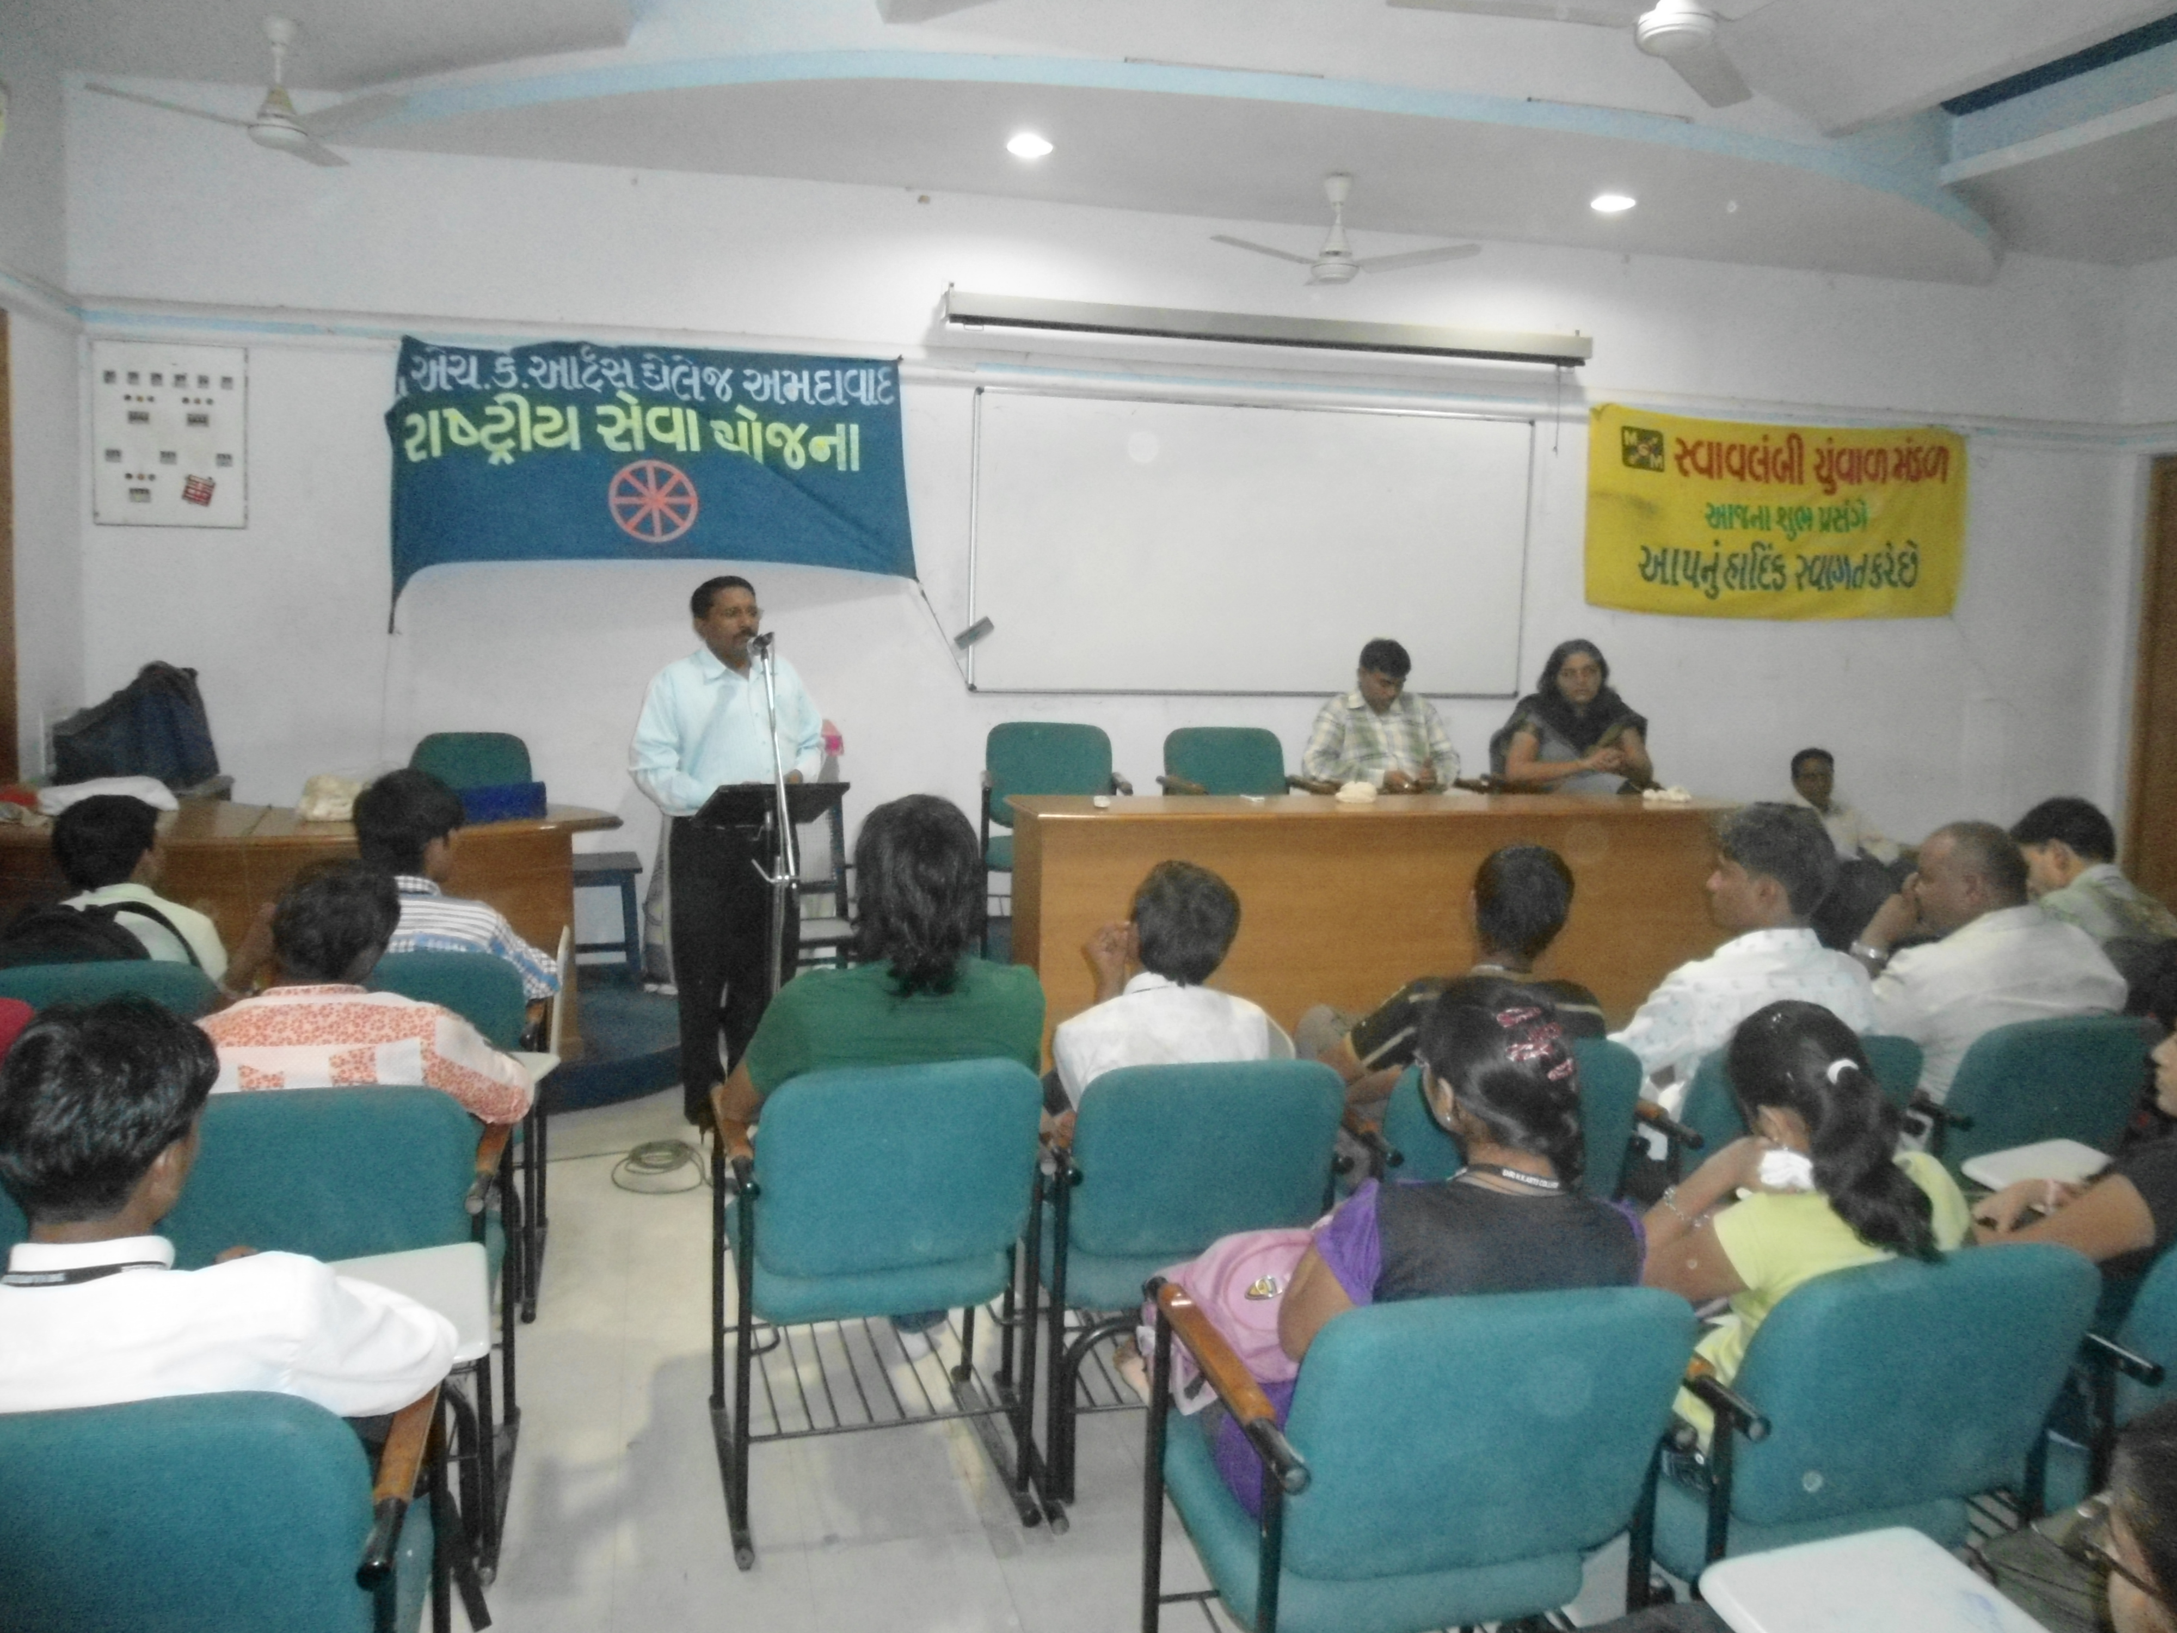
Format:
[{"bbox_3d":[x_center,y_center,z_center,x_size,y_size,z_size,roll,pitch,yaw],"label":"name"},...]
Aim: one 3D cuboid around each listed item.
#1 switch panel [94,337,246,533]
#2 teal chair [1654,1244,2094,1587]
[{"bbox_3d":[-3.304,-1.370,5.894,0.499,0.649,0.030,0,5,-14],"label":"switch panel"},{"bbox_3d":[0.880,0.850,2.162,0.540,0.810,0.660,0,5,-14],"label":"teal chair"}]

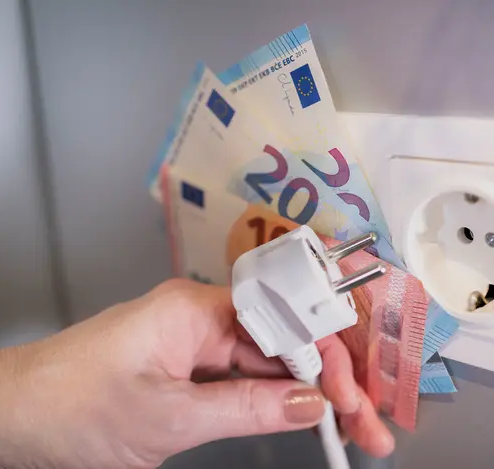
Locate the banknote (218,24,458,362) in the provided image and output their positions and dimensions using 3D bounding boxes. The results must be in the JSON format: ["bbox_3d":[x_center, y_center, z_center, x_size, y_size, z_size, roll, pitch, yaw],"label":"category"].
[{"bbox_3d":[0.021,0.001,0.250,0.072,0.133,0.005,-17,10,45],"label":"banknote"}]

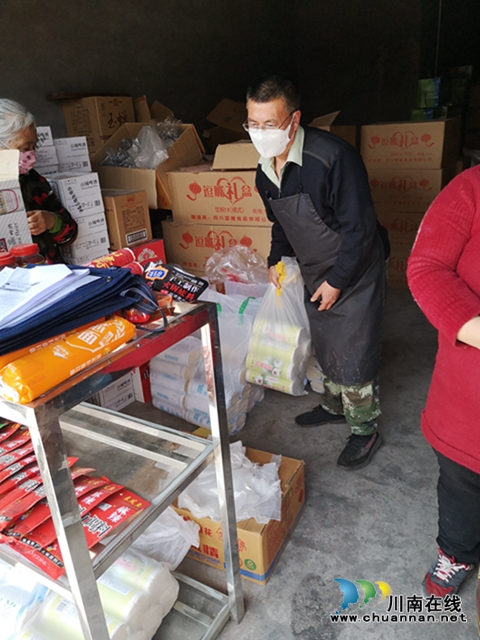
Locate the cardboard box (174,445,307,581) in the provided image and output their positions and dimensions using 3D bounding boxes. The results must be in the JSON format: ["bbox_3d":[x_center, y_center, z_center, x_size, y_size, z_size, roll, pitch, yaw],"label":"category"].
[{"bbox_3d":[0.015,0.671,1.810,0.332,0.213,0.384,7,24,27],"label":"cardboard box"}]

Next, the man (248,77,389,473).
[{"bbox_3d":[0.346,-0.154,2.018,0.580,1.550,0.500,-22,27,-37],"label":"man"}]

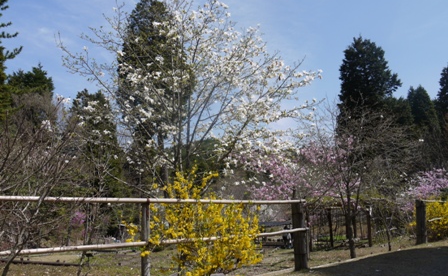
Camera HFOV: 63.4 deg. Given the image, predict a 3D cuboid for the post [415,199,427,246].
[{"bbox_3d":[5.134,2.202,9.469,0.250,1.122,0.250,0,-9,0],"label":"post"}]

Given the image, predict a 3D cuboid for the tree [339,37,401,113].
[{"bbox_3d":[14.641,-1.821,36.778,6.200,18.011,6.000,0,-9,0],"label":"tree"}]

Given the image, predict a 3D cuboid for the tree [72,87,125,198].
[{"bbox_3d":[-8.341,1.030,24.151,3.800,8.973,3.600,0,-9,0],"label":"tree"}]

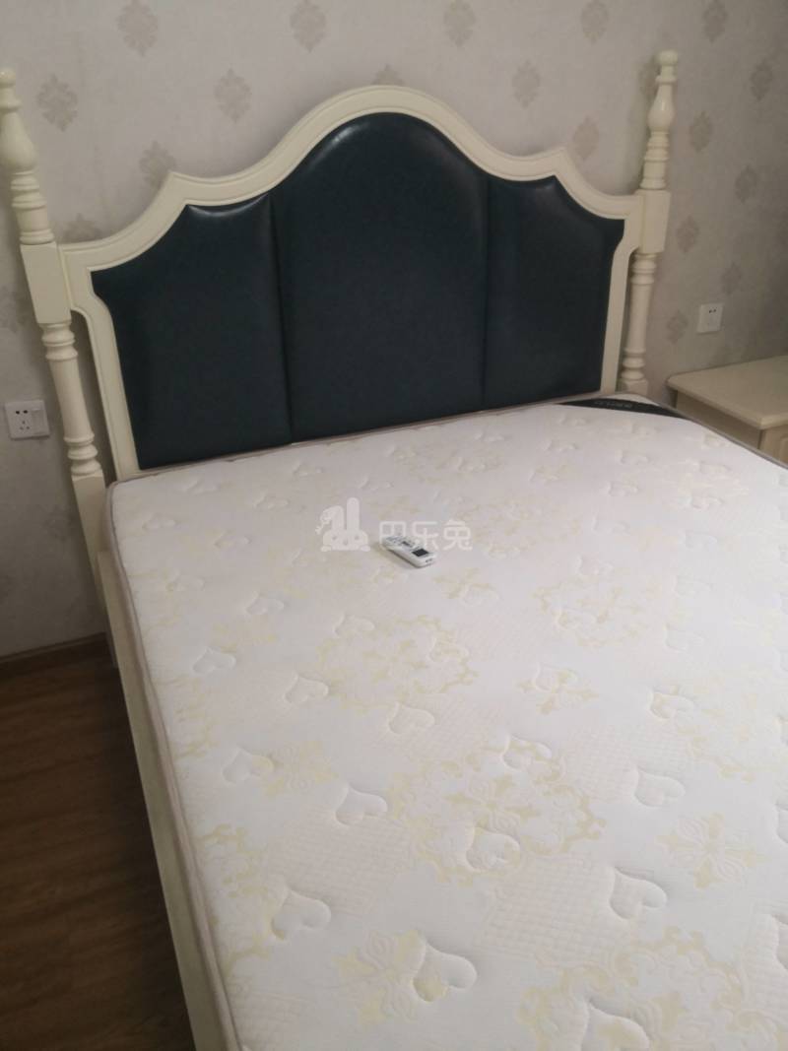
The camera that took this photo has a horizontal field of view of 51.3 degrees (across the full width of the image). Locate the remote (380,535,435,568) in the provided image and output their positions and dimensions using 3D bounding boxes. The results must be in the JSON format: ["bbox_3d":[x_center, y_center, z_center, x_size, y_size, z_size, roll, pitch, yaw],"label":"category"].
[{"bbox_3d":[0.030,0.050,1.615,0.046,0.018,0.118,-21,33,-32],"label":"remote"}]

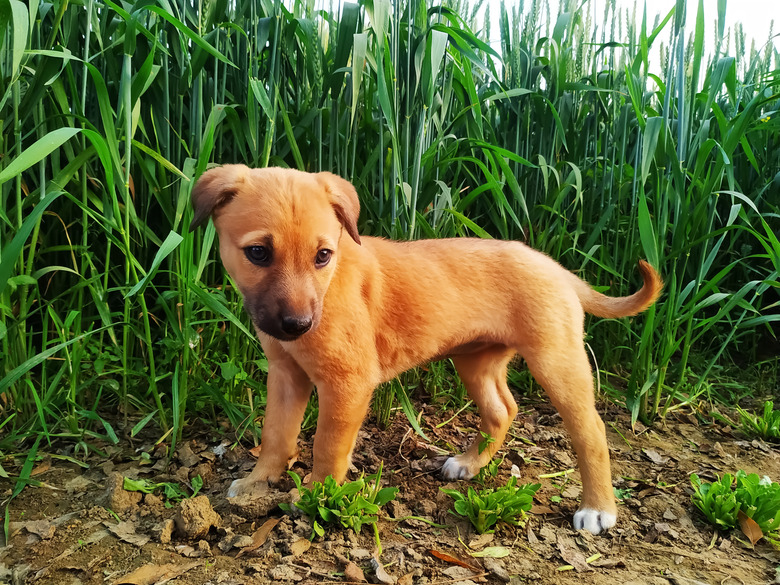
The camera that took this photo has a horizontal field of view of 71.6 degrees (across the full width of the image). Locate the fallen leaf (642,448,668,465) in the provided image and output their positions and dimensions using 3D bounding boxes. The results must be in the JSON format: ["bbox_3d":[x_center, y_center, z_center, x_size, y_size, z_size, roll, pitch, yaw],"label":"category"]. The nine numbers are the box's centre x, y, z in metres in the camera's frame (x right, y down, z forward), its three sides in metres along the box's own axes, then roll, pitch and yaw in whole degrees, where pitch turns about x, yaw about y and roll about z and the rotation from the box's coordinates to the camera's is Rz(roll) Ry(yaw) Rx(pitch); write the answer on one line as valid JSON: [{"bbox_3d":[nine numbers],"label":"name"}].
[{"bbox_3d":[0.324,0.203,0.666,0.029,0.006,0.024,16,22,42],"label":"fallen leaf"}]

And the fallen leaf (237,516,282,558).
[{"bbox_3d":[-0.115,0.214,0.475,0.012,0.010,0.056,7,20,19],"label":"fallen leaf"}]

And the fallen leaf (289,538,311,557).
[{"bbox_3d":[-0.078,0.221,0.469,0.015,0.006,0.020,5,8,34],"label":"fallen leaf"}]

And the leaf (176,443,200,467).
[{"bbox_3d":[-0.240,0.193,0.637,0.020,0.008,0.032,-29,49,-29],"label":"leaf"}]

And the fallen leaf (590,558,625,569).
[{"bbox_3d":[0.183,0.226,0.451,0.029,0.008,0.010,0,7,-9],"label":"fallen leaf"}]

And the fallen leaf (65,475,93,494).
[{"bbox_3d":[-0.337,0.205,0.578,0.030,0.006,0.028,4,7,23],"label":"fallen leaf"}]

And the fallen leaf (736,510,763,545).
[{"bbox_3d":[0.327,0.214,0.492,0.013,0.030,0.006,-13,-32,-9],"label":"fallen leaf"}]

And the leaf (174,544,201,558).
[{"bbox_3d":[-0.173,0.220,0.460,0.026,0.008,0.010,4,7,28],"label":"leaf"}]

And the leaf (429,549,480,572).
[{"bbox_3d":[0.056,0.223,0.453,0.050,0.010,0.015,4,7,27],"label":"leaf"}]

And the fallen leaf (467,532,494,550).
[{"bbox_3d":[0.082,0.222,0.484,0.009,0.006,0.035,7,9,42],"label":"fallen leaf"}]

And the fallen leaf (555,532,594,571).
[{"bbox_3d":[0.153,0.222,0.462,0.019,0.008,0.045,-1,17,-6],"label":"fallen leaf"}]

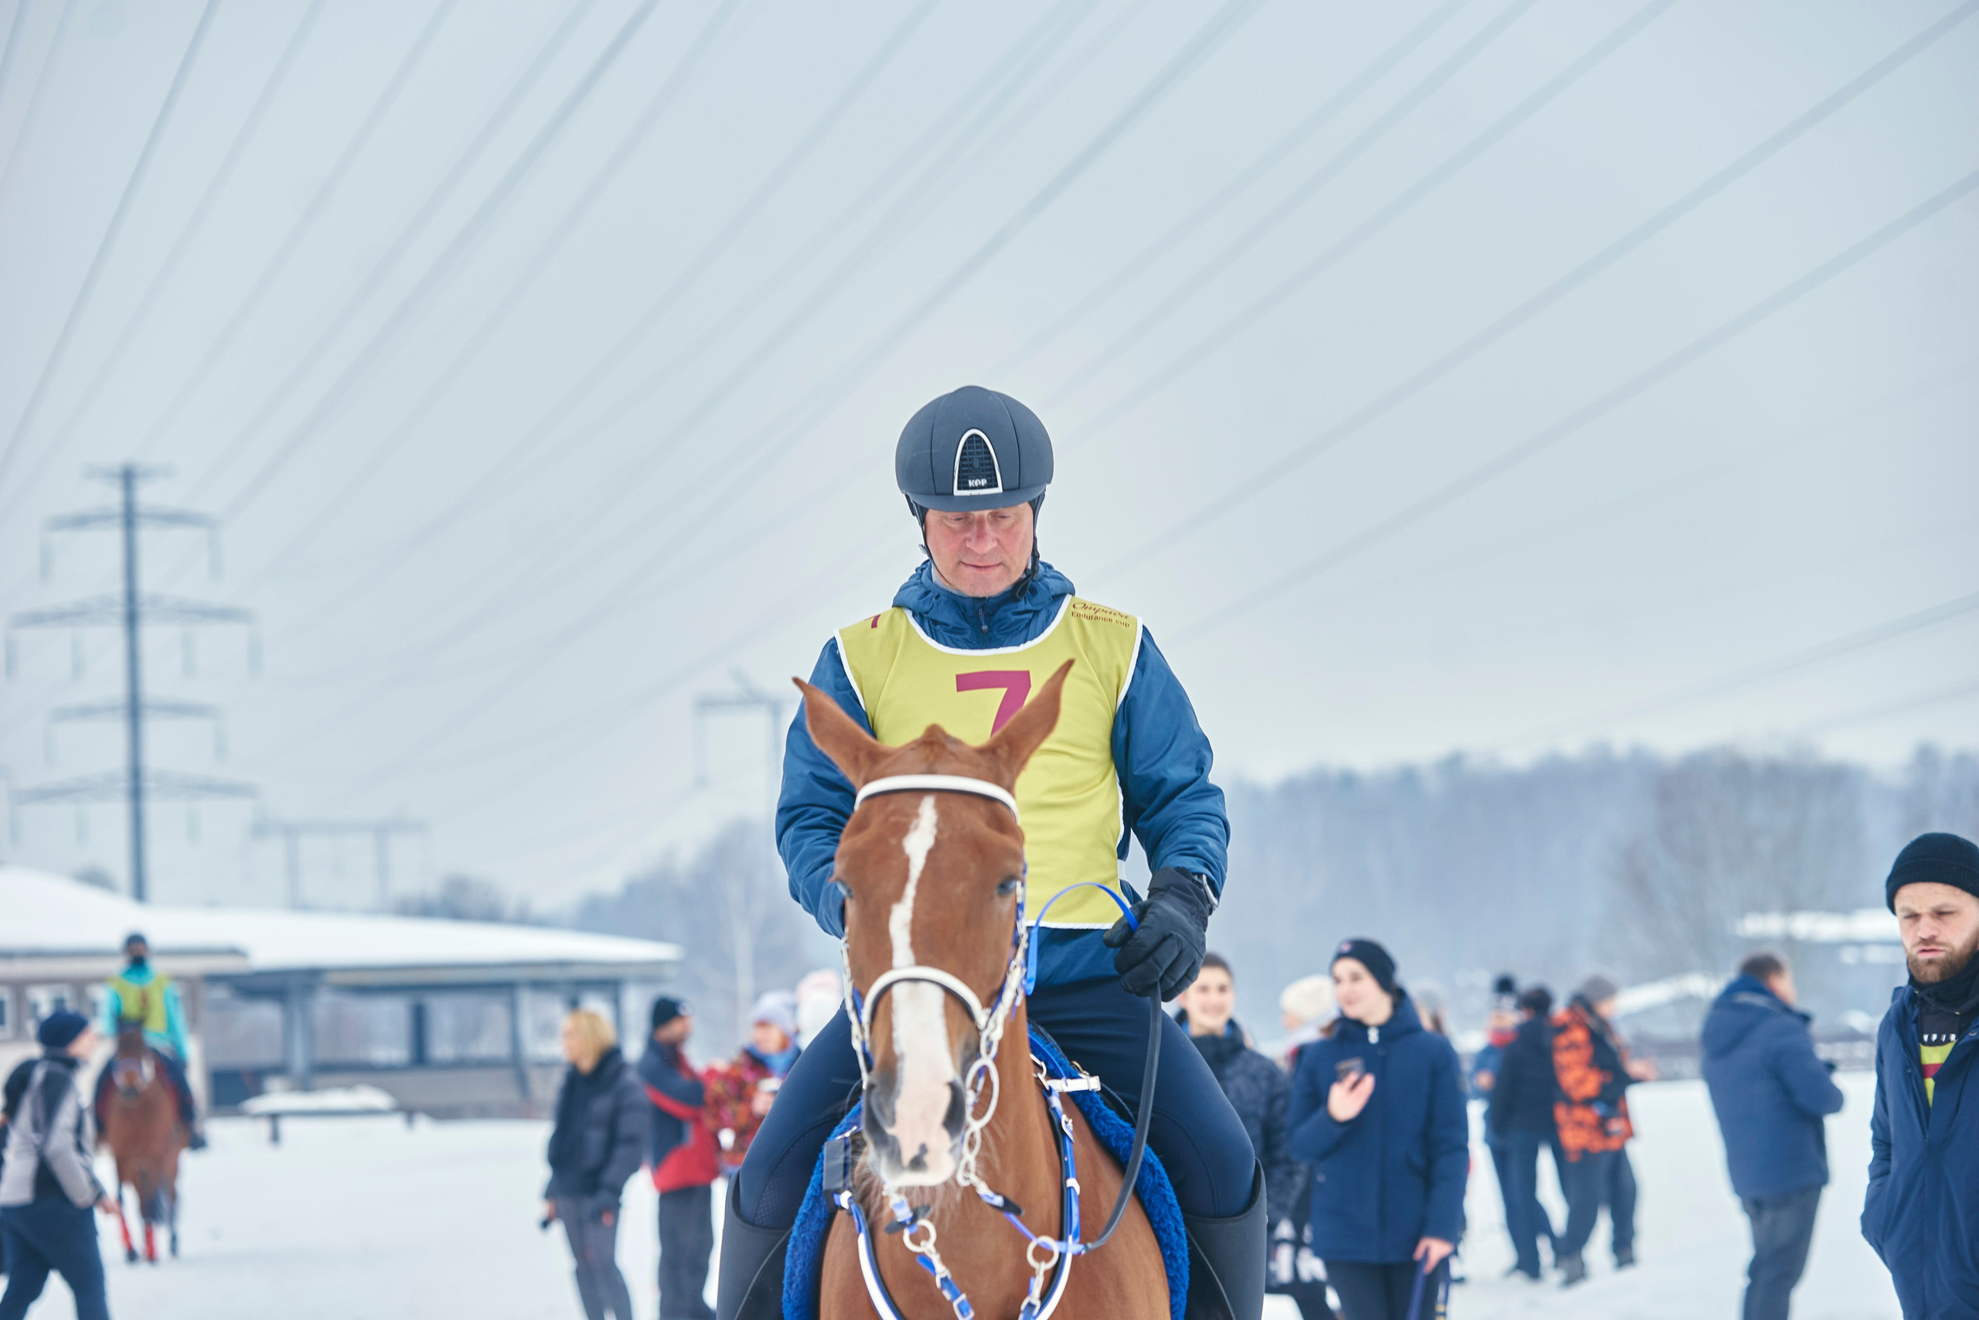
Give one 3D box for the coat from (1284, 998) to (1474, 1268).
[{"bbox_3d":[1.141,1.381,17.000,0.540,0.790,0.380,-3,-4,12],"label":"coat"}]

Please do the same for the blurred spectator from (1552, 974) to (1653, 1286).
[{"bbox_3d":[3.445,2.648,32.600,0.450,1.750,0.500,1,-5,-37],"label":"blurred spectator"}]

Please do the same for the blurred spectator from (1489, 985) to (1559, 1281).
[{"bbox_3d":[3.045,2.682,32.800,0.480,1.690,0.360,0,-4,-27],"label":"blurred spectator"}]

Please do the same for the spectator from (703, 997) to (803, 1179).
[{"bbox_3d":[-1.041,2.356,26.000,0.500,1.700,0.400,-4,-4,24],"label":"spectator"}]

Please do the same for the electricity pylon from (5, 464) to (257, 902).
[{"bbox_3d":[-51.801,7.073,350.000,15.300,37.800,1.600,-1,-4,-12],"label":"electricity pylon"}]

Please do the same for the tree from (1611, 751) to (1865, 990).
[{"bbox_3d":[37.639,11.760,290.000,12.700,14.400,11.500,-2,-4,0],"label":"tree"}]

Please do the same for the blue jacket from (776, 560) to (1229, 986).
[{"bbox_3d":[0.019,0.161,8.200,0.640,0.600,0.450,-2,-4,0],"label":"blue jacket"}]

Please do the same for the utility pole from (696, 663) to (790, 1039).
[{"bbox_3d":[-11.392,15.960,450.000,23.500,30.000,1.600,-1,-4,-12],"label":"utility pole"}]

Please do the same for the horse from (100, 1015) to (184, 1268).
[{"bbox_3d":[-6.204,3.533,42.300,0.640,1.760,2.200,-2,-4,-2],"label":"horse"}]

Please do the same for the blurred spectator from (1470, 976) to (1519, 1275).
[{"bbox_3d":[2.966,2.695,33.400,0.500,1.720,0.380,-1,-4,-12],"label":"blurred spectator"}]

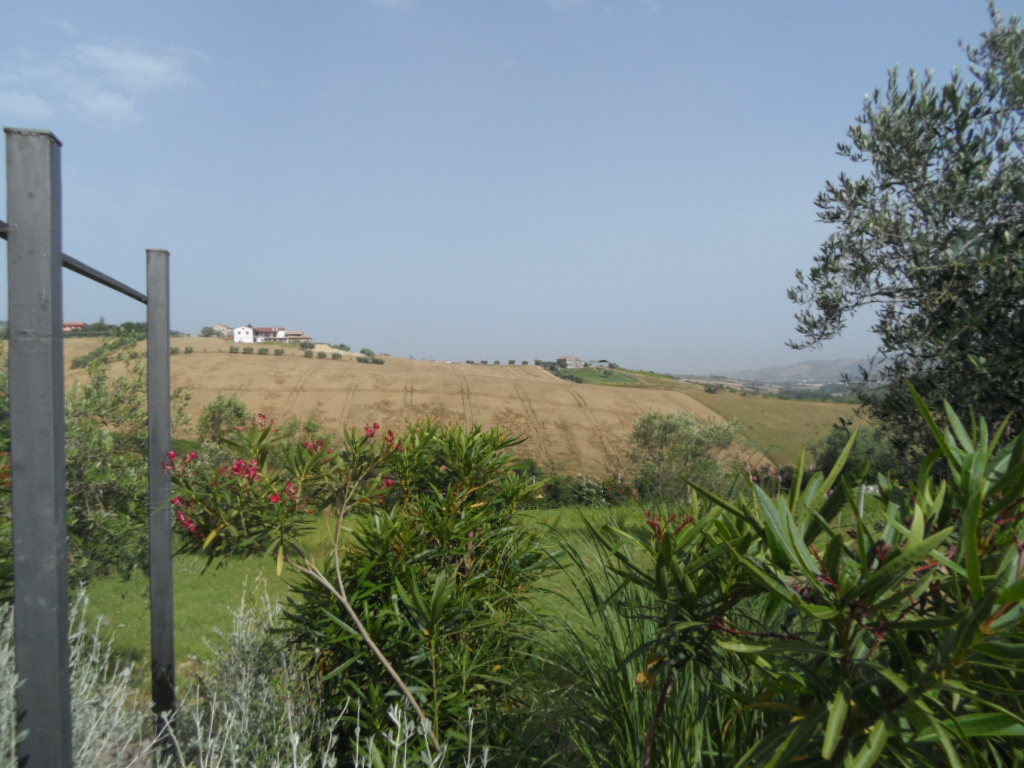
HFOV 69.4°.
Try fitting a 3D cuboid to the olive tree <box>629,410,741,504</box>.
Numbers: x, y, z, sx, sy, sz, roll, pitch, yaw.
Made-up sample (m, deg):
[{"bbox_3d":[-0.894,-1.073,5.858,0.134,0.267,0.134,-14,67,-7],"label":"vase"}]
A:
[{"bbox_3d":[5.132,2.201,22.000,3.300,2.900,3.100,0,2,0],"label":"olive tree"}]

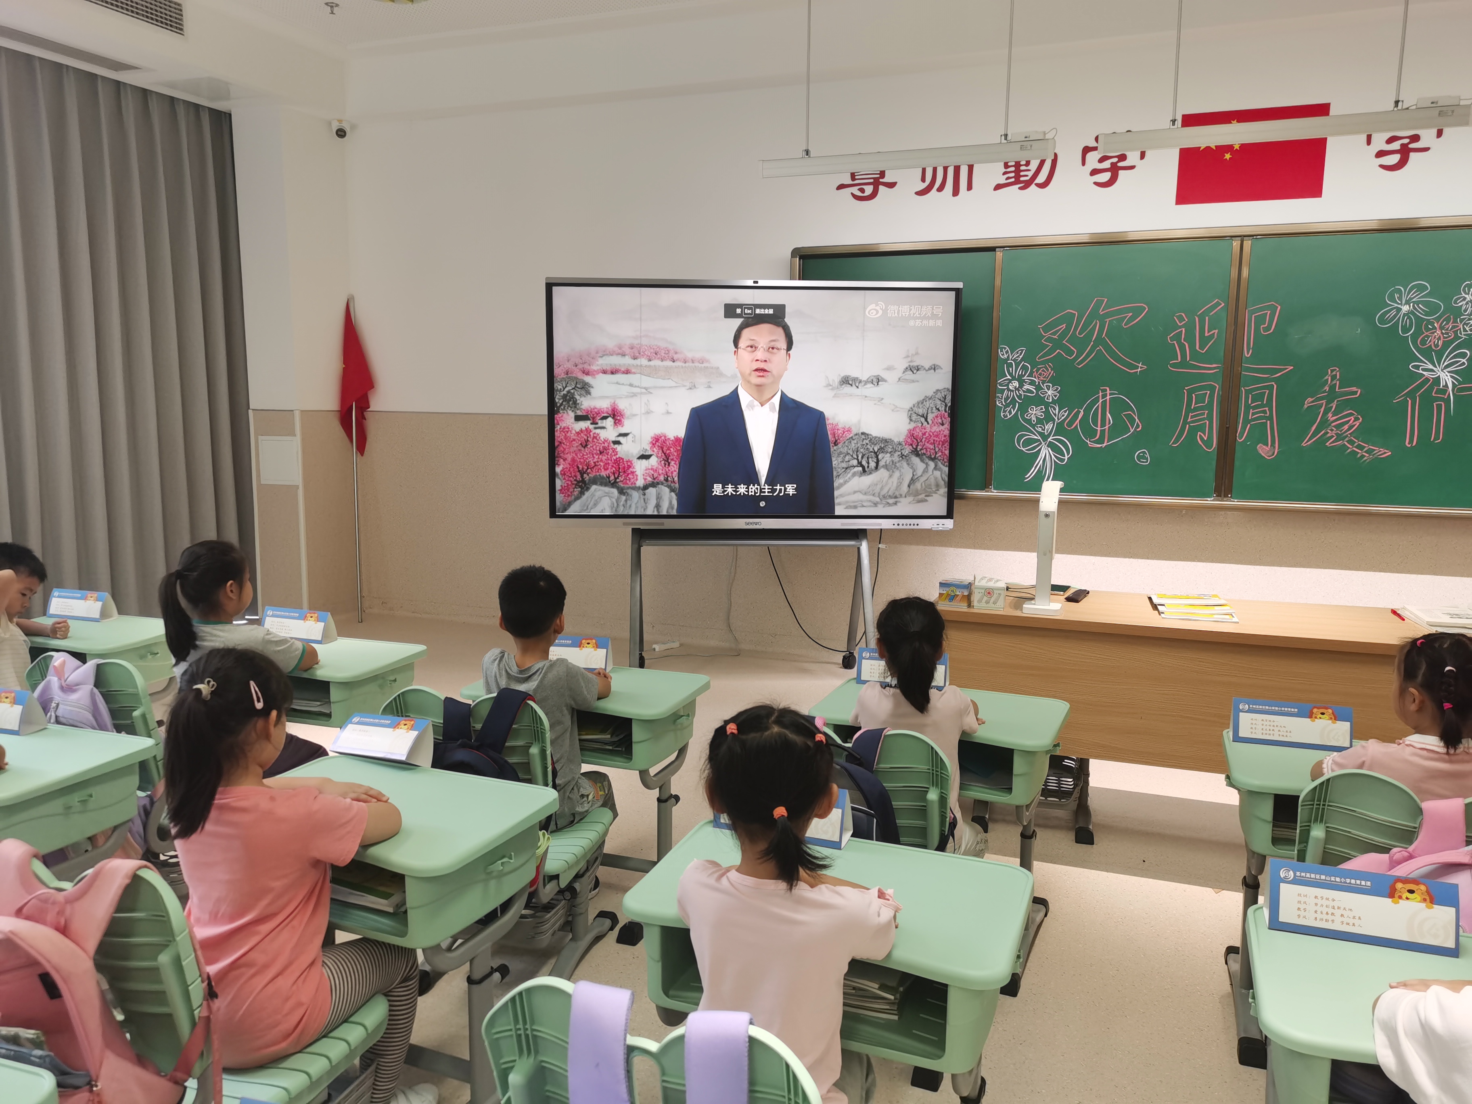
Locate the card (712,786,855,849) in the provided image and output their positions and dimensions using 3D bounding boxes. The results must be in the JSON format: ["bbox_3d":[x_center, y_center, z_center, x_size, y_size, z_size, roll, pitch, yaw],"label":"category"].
[{"bbox_3d":[0.089,0.476,2.153,0.252,0.097,0.076,3,8,22],"label":"card"}]

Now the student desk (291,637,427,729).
[{"bbox_3d":[-1.335,0.618,3.622,0.620,0.610,0.460,3,8,19],"label":"student desk"}]

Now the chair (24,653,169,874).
[{"bbox_3d":[-1.492,0.603,3.001,0.450,0.730,0.440,4,8,23],"label":"chair"}]

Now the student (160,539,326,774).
[{"bbox_3d":[-1.392,0.466,3.240,0.470,1.010,0.560,5,9,28],"label":"student"}]

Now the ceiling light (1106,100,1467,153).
[{"bbox_3d":[1.977,-1.550,4.206,1.235,0.095,0.100,4,8,22],"label":"ceiling light"}]

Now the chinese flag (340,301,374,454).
[{"bbox_3d":[-2.277,-1.042,6.897,0.190,0.915,0.150,4,8,23],"label":"chinese flag"}]

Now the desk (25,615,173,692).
[{"bbox_3d":[-2.134,0.546,3.840,0.600,0.600,0.450,4,8,23],"label":"desk"}]

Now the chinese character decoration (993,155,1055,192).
[{"bbox_3d":[1.379,-1.859,5.489,0.300,0.262,0.020,4,8,22],"label":"chinese character decoration"}]

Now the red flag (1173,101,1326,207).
[{"bbox_3d":[2.256,-1.739,5.026,0.592,0.392,0.015,4,8,23],"label":"red flag"}]

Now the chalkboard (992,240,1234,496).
[{"bbox_3d":[1.714,-0.835,5.323,1.026,1.152,0.040,4,8,23],"label":"chalkboard"}]

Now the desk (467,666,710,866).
[{"bbox_3d":[-0.397,0.654,3.156,0.600,0.596,0.450,4,8,23],"label":"desk"}]

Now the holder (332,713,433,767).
[{"bbox_3d":[-0.767,0.408,2.521,0.252,0.097,0.076,-1,-22,34],"label":"holder"}]

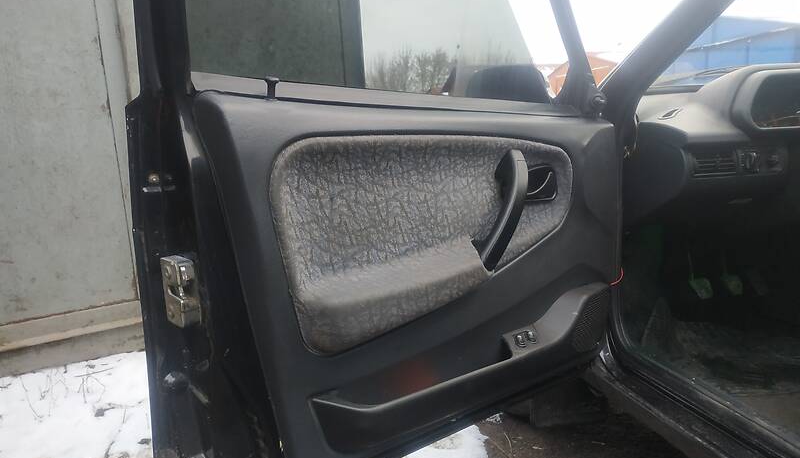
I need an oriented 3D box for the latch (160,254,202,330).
[{"bbox_3d":[-0.309,0.088,0.780,0.025,0.089,0.057,-12,13,-42],"label":"latch"}]

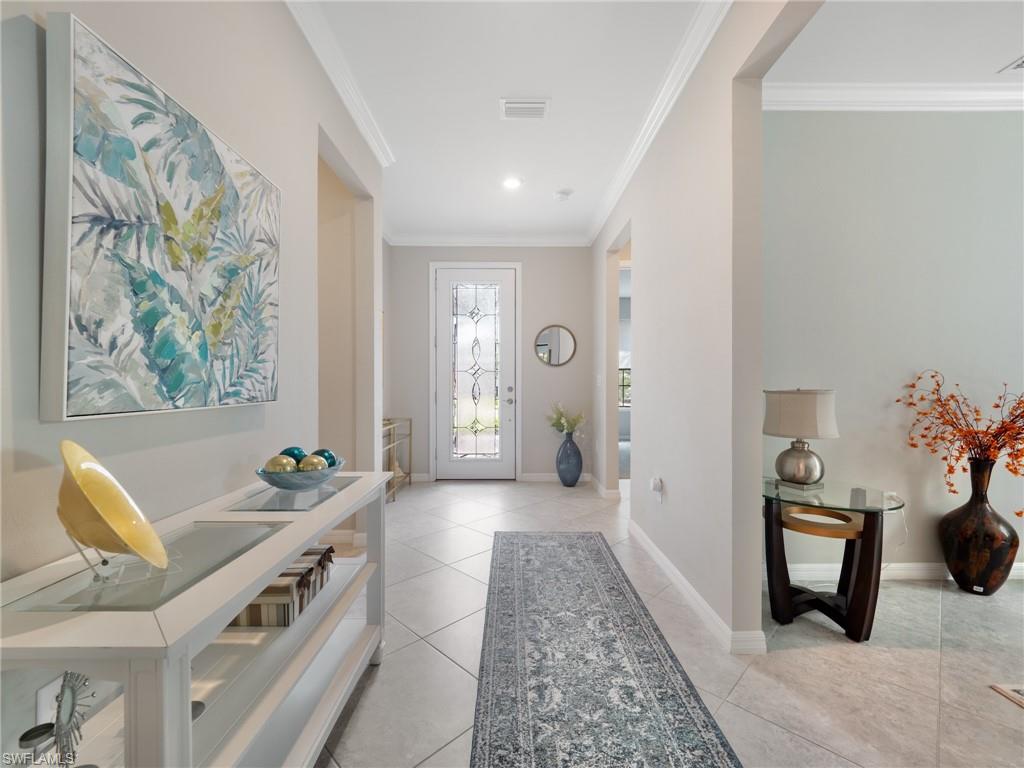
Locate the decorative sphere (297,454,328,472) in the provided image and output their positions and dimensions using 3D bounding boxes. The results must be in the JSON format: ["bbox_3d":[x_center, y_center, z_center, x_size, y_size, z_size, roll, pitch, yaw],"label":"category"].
[{"bbox_3d":[-0.698,0.299,1.455,0.097,0.097,0.097,0,0,0],"label":"decorative sphere"}]

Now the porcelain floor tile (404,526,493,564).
[{"bbox_3d":[-0.410,1.125,2.920,0.508,0.010,0.508,0,0,-45],"label":"porcelain floor tile"}]

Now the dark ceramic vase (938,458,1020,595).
[{"bbox_3d":[2.525,0.765,2.248,0.290,0.710,0.290,0,0,0],"label":"dark ceramic vase"}]

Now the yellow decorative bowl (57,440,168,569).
[{"bbox_3d":[-0.760,0.244,0.756,0.075,0.290,0.290,-36,22,-34],"label":"yellow decorative bowl"}]

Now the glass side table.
[{"bbox_3d":[1.490,0.821,2.025,0.620,0.600,0.620,0,0,-6],"label":"glass side table"}]

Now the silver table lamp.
[{"bbox_3d":[1.475,0.273,2.110,0.180,0.500,0.265,0,0,-27],"label":"silver table lamp"}]

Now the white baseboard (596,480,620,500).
[{"bbox_3d":[0.990,1.083,4.220,0.180,0.100,0.360,0,0,0],"label":"white baseboard"}]

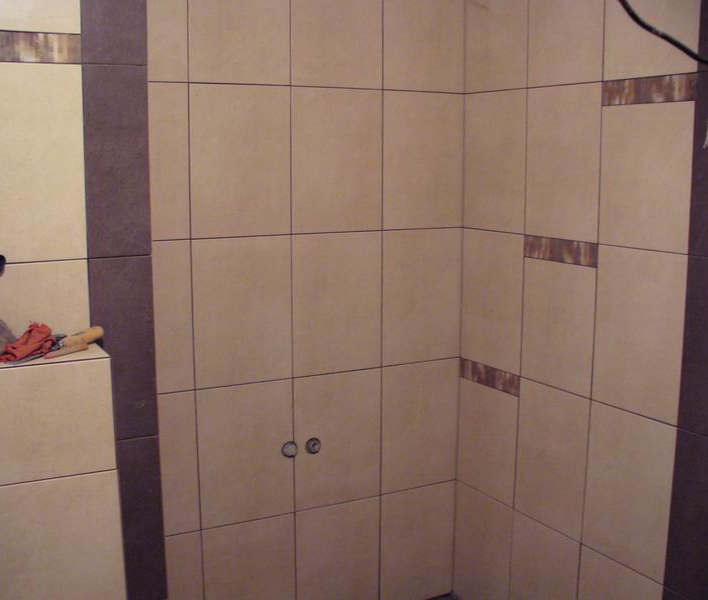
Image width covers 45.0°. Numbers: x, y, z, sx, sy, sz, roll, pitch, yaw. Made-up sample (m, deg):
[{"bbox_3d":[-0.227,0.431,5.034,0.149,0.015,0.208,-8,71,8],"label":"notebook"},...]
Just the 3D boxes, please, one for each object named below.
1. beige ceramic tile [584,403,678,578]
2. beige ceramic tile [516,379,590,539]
[{"bbox_3d":[0.585,0.405,1.821,0.010,0.350,0.250,-5,10,-28],"label":"beige ceramic tile"},{"bbox_3d":[0.486,0.388,2.102,0.010,0.361,0.254,-5,10,-29],"label":"beige ceramic tile"}]

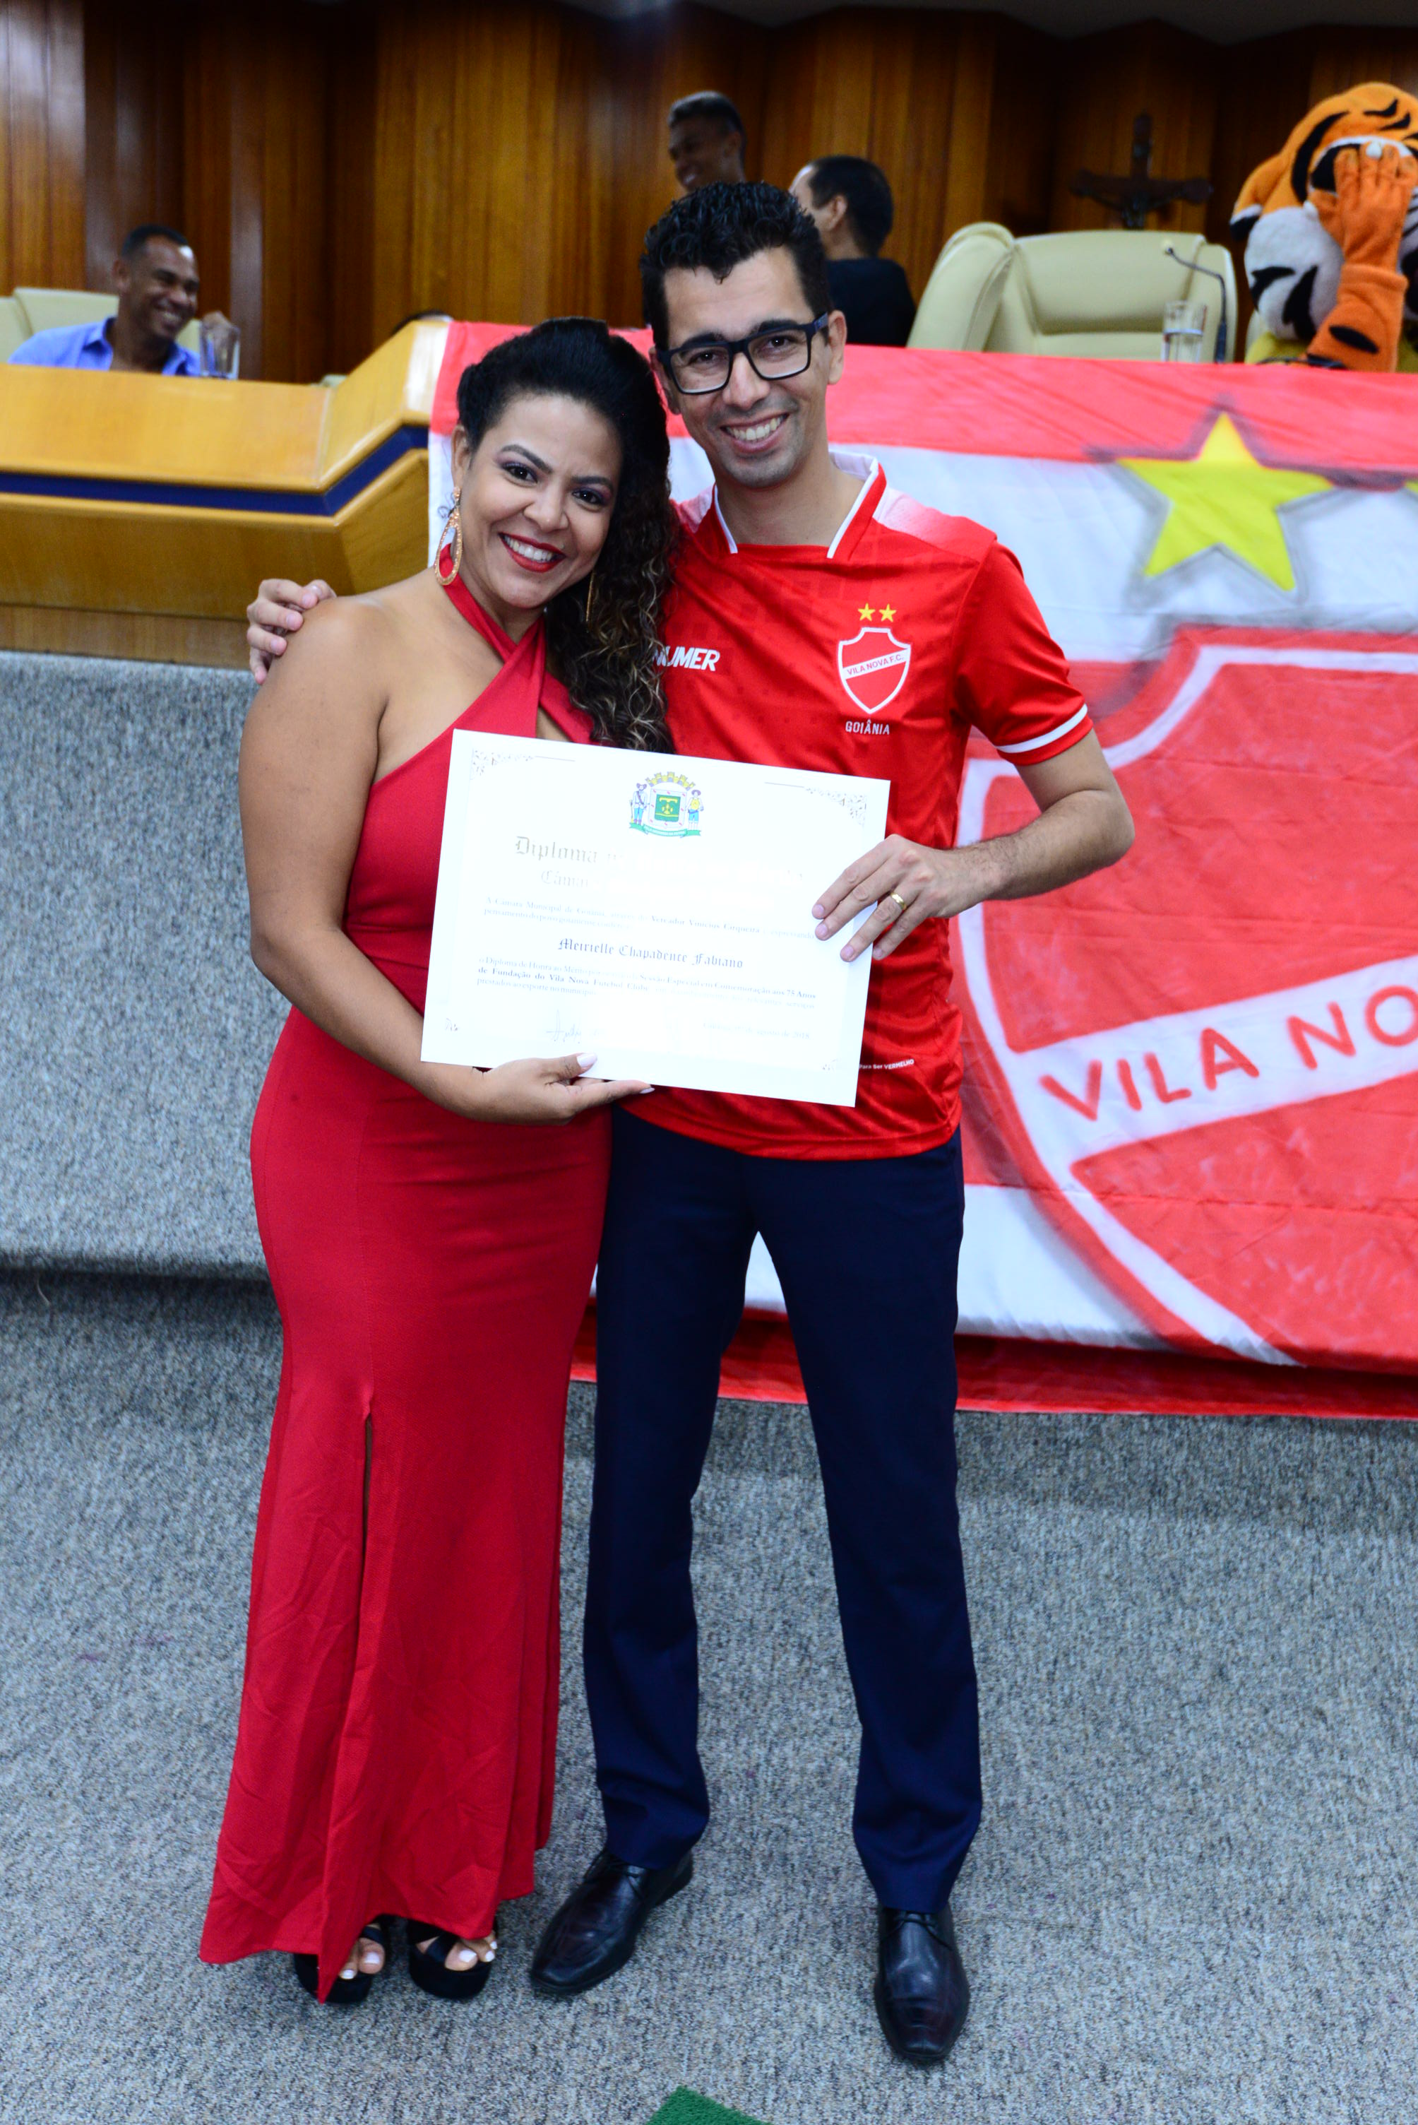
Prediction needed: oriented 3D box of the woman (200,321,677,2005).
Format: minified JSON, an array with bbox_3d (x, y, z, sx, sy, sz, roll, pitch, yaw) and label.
[{"bbox_3d":[-0.269,0.145,1.956,0.480,1.620,0.440,0,11,-17],"label":"woman"}]

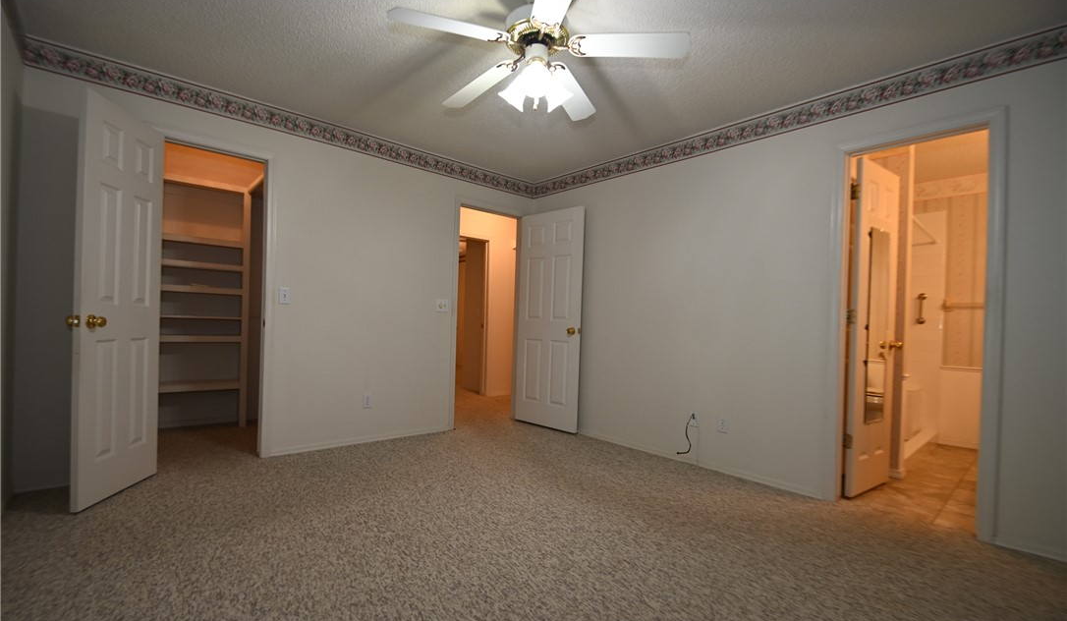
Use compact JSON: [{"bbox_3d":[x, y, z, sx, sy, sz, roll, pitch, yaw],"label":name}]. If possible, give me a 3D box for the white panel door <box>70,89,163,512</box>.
[{"bbox_3d":[-2.217,-0.050,2.399,0.037,2.030,0.570,2,-1,-10],"label":"white panel door"}]

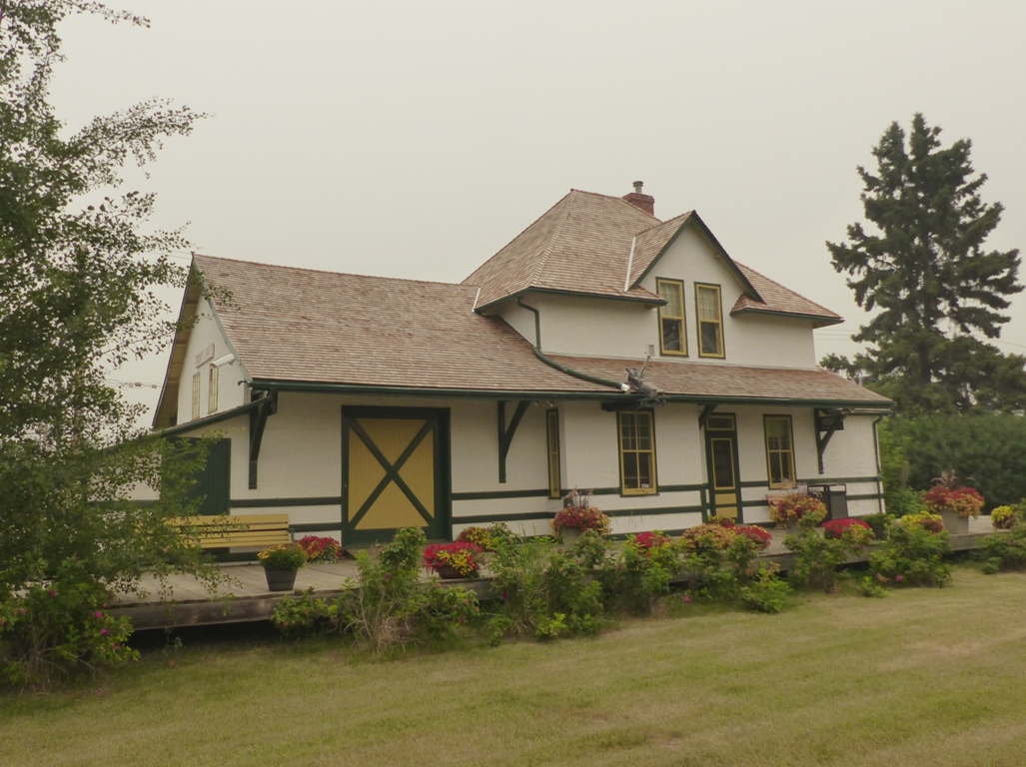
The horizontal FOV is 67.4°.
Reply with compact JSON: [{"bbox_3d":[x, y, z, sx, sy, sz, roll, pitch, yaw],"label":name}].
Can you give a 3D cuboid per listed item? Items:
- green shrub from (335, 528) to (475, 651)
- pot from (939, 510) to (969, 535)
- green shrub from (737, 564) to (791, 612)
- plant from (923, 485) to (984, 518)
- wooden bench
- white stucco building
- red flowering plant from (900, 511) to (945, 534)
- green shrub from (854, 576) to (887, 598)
[{"bbox_3d":[-1.219,2.343,8.700,1.580,1.380,1.200,2,-8,-30],"label":"green shrub"},{"bbox_3d":[8.604,2.706,15.000,0.590,0.510,0.570,2,-8,-30],"label":"pot"},{"bbox_3d":[3.319,2.707,10.150,0.670,0.630,0.600,2,-8,-30],"label":"green shrub"},{"bbox_3d":[8.584,2.307,15.000,1.120,0.640,1.030,2,-8,-30],"label":"plant"},{"bbox_3d":[-4.495,2.489,11.977,2.050,0.780,0.650,2,-8,-30],"label":"wooden bench"},{"bbox_3d":[0.758,-1.009,20.466,18.100,9.600,10.200,2,-8,-30],"label":"white stucco building"},{"bbox_3d":[7.821,2.680,14.700,0.840,0.450,0.740,2,-8,-30],"label":"red flowering plant"},{"bbox_3d":[5.125,2.905,11.000,0.430,0.300,0.390,2,-8,-30],"label":"green shrub"}]

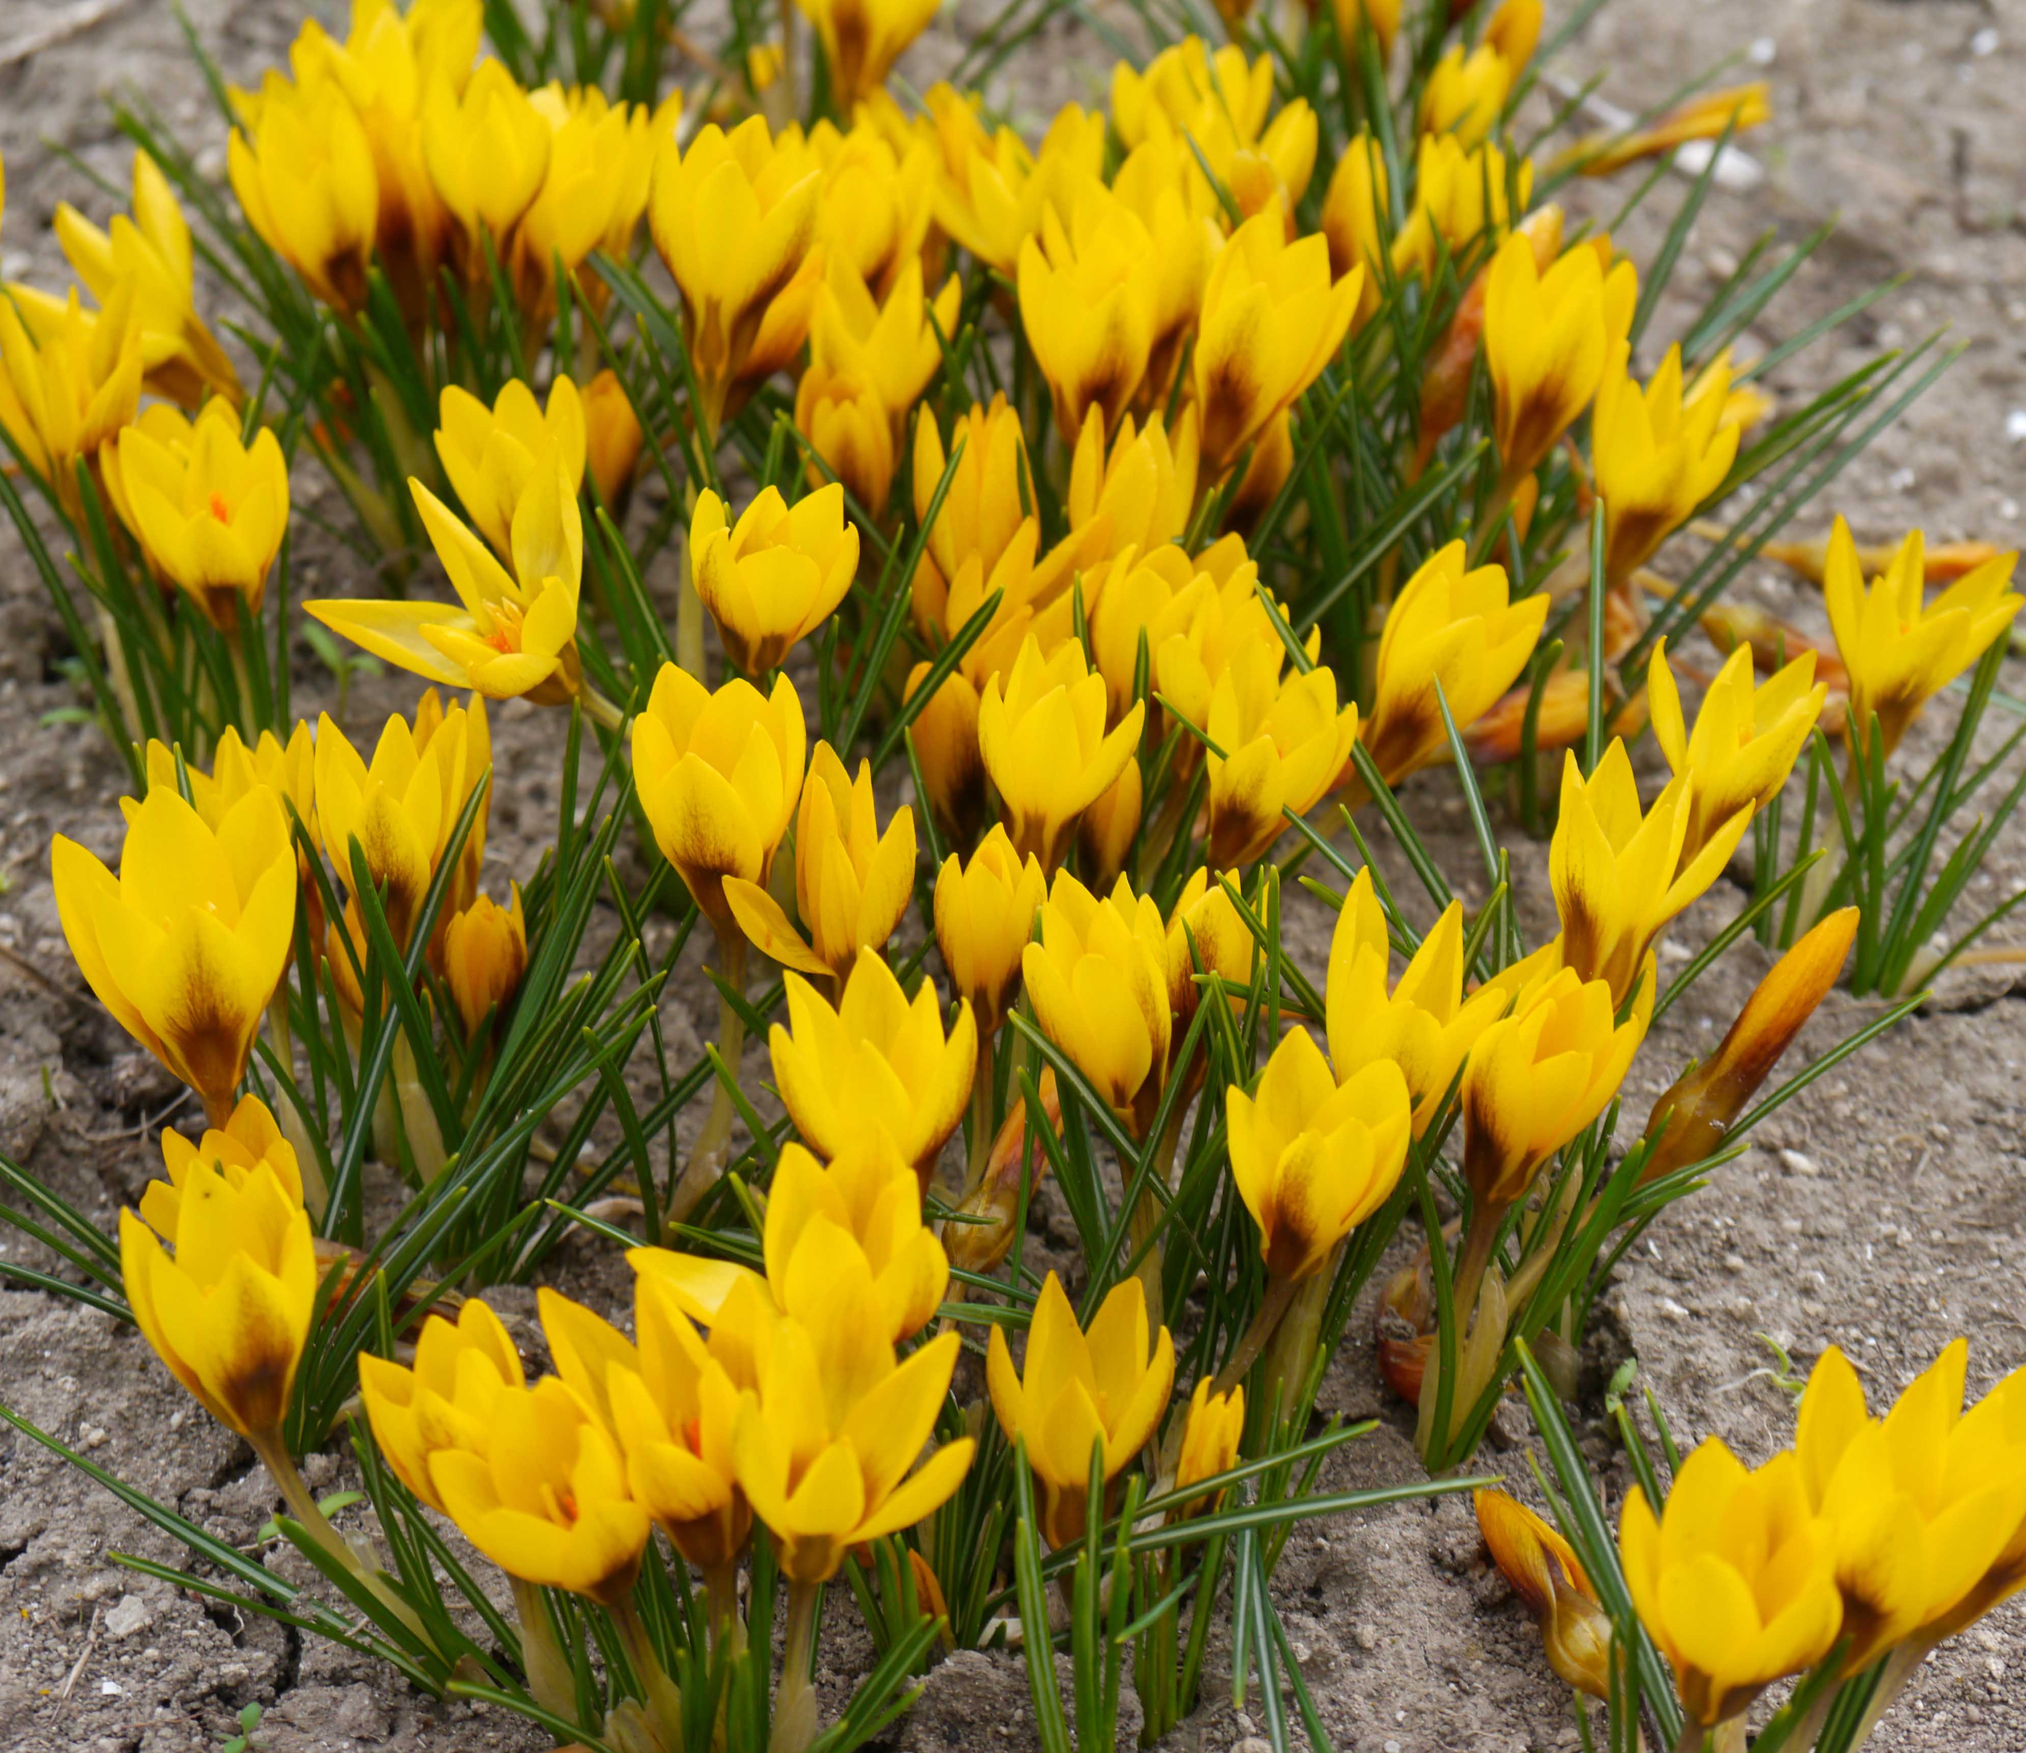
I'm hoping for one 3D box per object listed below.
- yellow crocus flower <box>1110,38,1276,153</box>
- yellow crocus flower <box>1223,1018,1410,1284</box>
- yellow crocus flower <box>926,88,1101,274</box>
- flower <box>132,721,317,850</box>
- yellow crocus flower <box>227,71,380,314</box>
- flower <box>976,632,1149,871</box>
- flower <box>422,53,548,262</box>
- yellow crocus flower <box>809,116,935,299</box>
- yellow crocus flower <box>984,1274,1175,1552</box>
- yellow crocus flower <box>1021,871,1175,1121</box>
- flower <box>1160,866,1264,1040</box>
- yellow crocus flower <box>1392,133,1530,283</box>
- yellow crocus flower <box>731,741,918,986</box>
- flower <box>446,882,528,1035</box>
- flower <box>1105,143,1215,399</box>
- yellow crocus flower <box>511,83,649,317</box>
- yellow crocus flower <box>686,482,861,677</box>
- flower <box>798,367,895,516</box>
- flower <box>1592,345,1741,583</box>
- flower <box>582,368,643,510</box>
[{"bbox_3d":[0.041,-0.167,1.110,0.036,0.041,0.036,0,38,0],"label":"yellow crocus flower"},{"bbox_3d":[0.045,0.042,0.705,0.025,0.037,0.023,8,35,-6],"label":"yellow crocus flower"},{"bbox_3d":[0.000,-0.144,1.036,0.038,0.039,0.038,0,38,0],"label":"yellow crocus flower"},{"bbox_3d":[-0.145,-0.003,0.905,0.034,0.041,0.034,0,38,0],"label":"flower"},{"bbox_3d":[-0.140,-0.133,0.955,0.028,0.046,0.028,-9,32,5],"label":"yellow crocus flower"},{"bbox_3d":[0.008,-0.017,0.772,0.026,0.037,0.025,2,35,-2],"label":"flower"},{"bbox_3d":[-0.113,-0.150,1.042,0.028,0.045,0.028,0,38,0],"label":"flower"},{"bbox_3d":[-0.031,-0.144,1.070,0.028,0.040,0.028,0,38,0],"label":"yellow crocus flower"},{"bbox_3d":[0.011,0.089,0.780,0.030,0.043,0.030,0,38,0],"label":"yellow crocus flower"},{"bbox_3d":[0.015,0.024,0.845,0.025,0.048,0.025,-5,38,4],"label":"yellow crocus flower"},{"bbox_3d":[0.028,0.014,0.710,0.015,0.035,0.014,8,36,-6],"label":"flower"},{"bbox_3d":[0.095,-0.137,1.026,0.029,0.034,0.029,2,38,-2],"label":"yellow crocus flower"},{"bbox_3d":[-0.028,0.000,0.710,0.028,0.038,0.021,2,36,-1],"label":"yellow crocus flower"},{"bbox_3d":[-0.078,0.013,0.720,0.012,0.027,0.012,0,36,0],"label":"flower"},{"bbox_3d":[0.025,-0.107,0.871,0.026,0.043,0.024,4,35,-3],"label":"flower"},{"bbox_3d":[-0.097,-0.145,1.070,0.031,0.046,0.031,8,38,0],"label":"yellow crocus flower"},{"bbox_3d":[-0.040,-0.047,0.805,0.029,0.030,0.028,0,37,0],"label":"yellow crocus flower"},{"bbox_3d":[-0.035,-0.089,1.010,0.021,0.031,0.021,0,38,0],"label":"flower"},{"bbox_3d":[0.116,-0.071,0.863,0.025,0.042,0.025,11,31,-7],"label":"flower"},{"bbox_3d":[-0.075,-0.080,0.900,0.013,0.028,0.013,3,32,-2],"label":"flower"}]

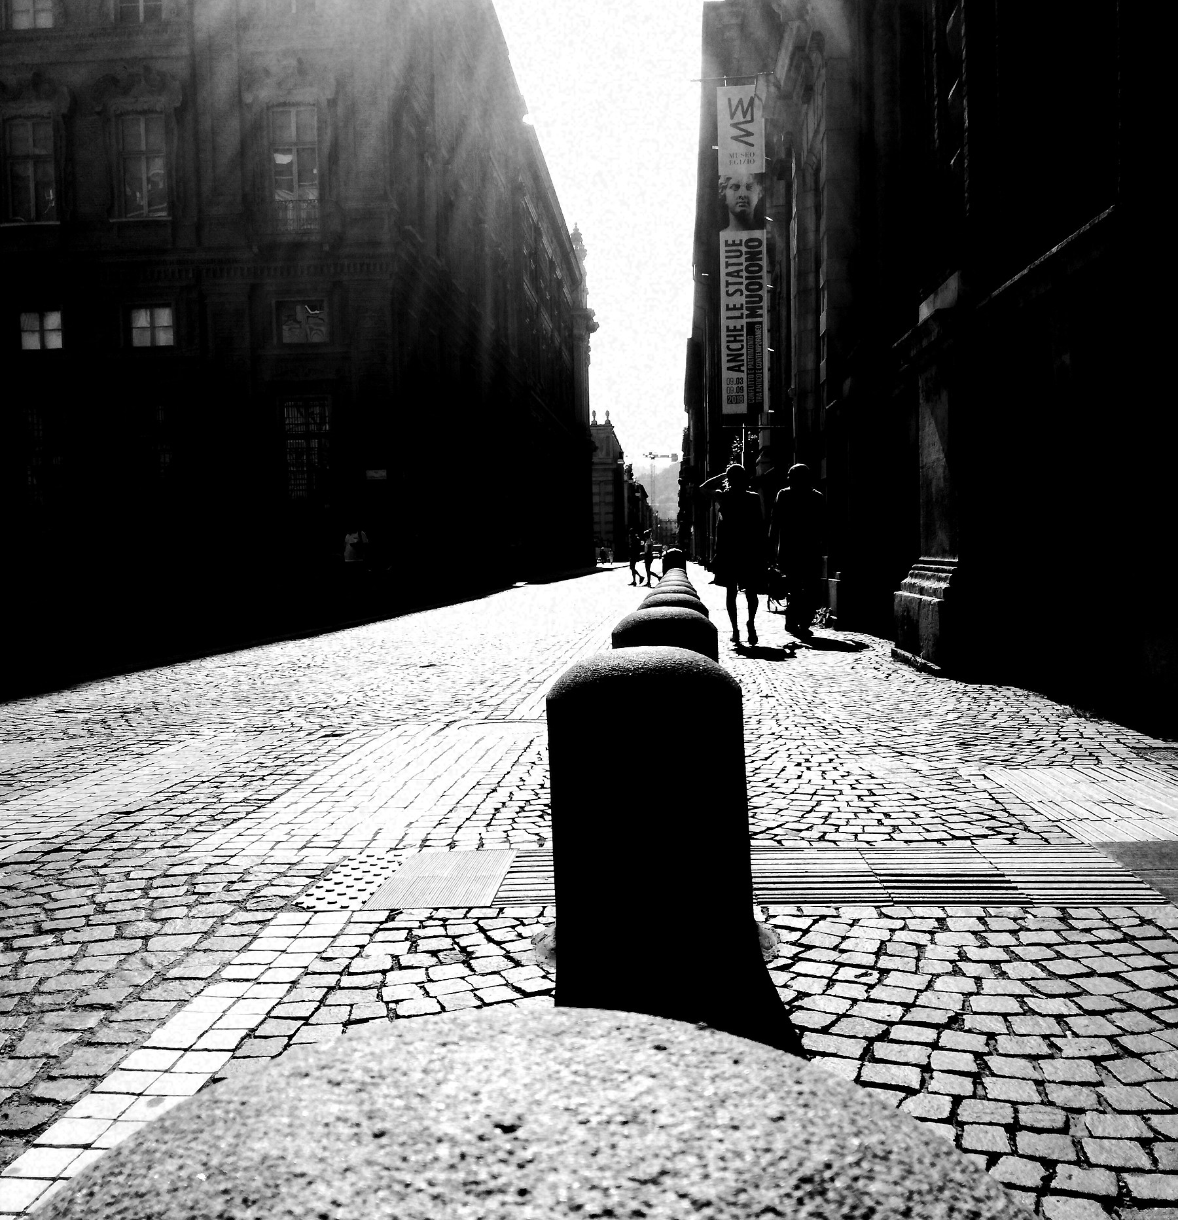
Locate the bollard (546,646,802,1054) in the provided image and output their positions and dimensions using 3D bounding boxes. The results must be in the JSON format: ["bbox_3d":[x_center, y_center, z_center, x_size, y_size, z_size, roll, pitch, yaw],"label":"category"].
[{"bbox_3d":[0.125,0.379,2.540,0.410,0.605,0.410,-1,2,4],"label":"bollard"}]

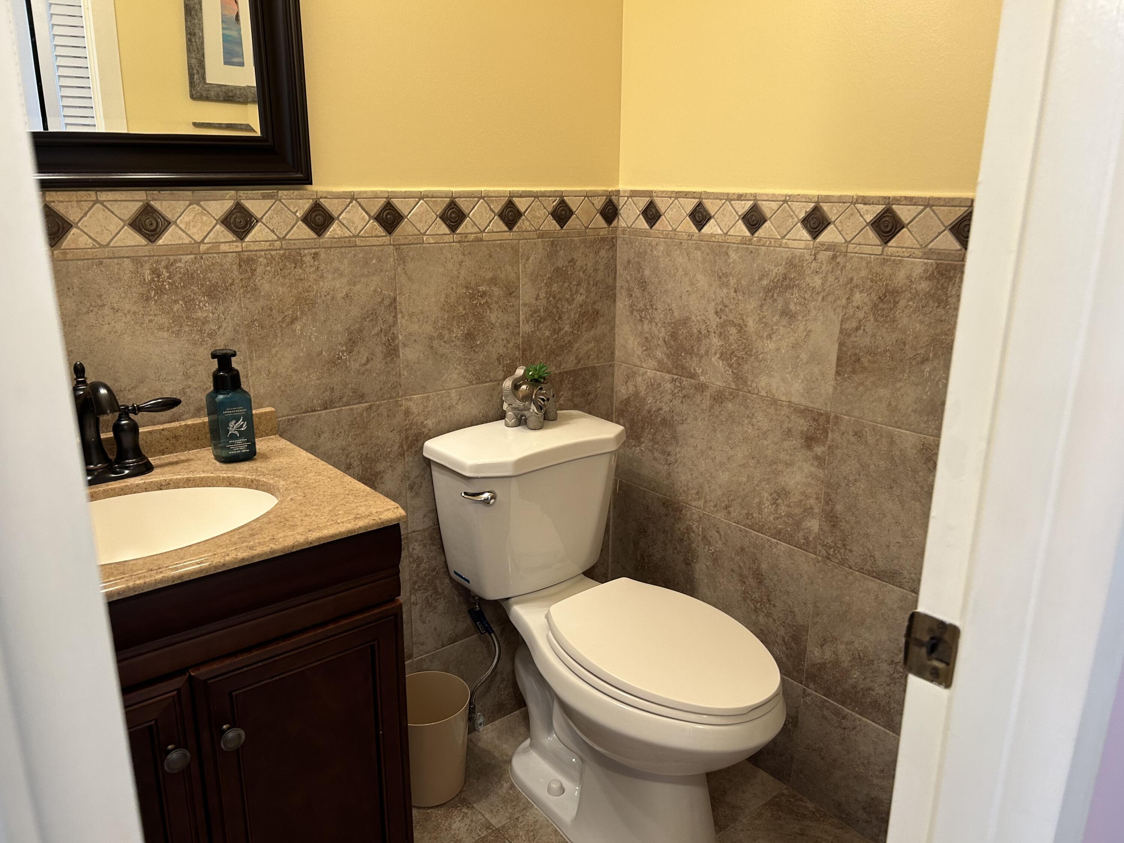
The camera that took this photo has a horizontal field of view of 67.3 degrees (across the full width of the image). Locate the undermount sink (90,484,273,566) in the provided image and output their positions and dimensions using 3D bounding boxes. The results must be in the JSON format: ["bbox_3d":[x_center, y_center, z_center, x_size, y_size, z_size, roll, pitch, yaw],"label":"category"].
[{"bbox_3d":[-0.609,0.221,1.216,0.430,0.140,0.320,-12,20,-38],"label":"undermount sink"}]

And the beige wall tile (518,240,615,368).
[{"bbox_3d":[0.018,-0.273,1.979,0.287,0.306,0.010,-12,20,-38],"label":"beige wall tile"}]

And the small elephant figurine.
[{"bbox_3d":[-0.073,-0.057,1.877,0.085,0.132,0.121,9,18,29],"label":"small elephant figurine"}]

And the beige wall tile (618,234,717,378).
[{"bbox_3d":[0.235,-0.267,1.963,0.010,0.305,0.305,-12,20,-38],"label":"beige wall tile"}]

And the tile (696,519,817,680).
[{"bbox_3d":[0.428,0.390,1.899,0.010,0.305,0.305,-12,20,-38],"label":"tile"}]

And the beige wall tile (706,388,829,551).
[{"bbox_3d":[0.429,0.097,1.806,0.010,0.301,0.307,-12,20,-38],"label":"beige wall tile"}]

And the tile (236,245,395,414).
[{"bbox_3d":[-0.450,-0.172,1.609,0.303,0.306,0.010,-12,20,-38],"label":"tile"}]

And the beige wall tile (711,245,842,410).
[{"bbox_3d":[0.432,-0.200,1.732,0.010,0.305,0.305,-12,20,-38],"label":"beige wall tile"}]

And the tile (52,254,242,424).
[{"bbox_3d":[-0.689,-0.122,1.432,0.305,0.305,0.010,-12,20,-38],"label":"tile"}]

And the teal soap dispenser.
[{"bbox_3d":[-0.561,-0.027,1.423,0.064,0.182,0.058,-9,18,-30],"label":"teal soap dispenser"}]

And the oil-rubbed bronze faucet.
[{"bbox_3d":[-0.704,0.011,1.277,0.274,0.186,0.159,-12,20,-38],"label":"oil-rubbed bronze faucet"}]

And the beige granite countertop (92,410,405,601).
[{"bbox_3d":[-0.628,0.115,1.222,0.640,0.081,0.482,-12,20,-38],"label":"beige granite countertop"}]

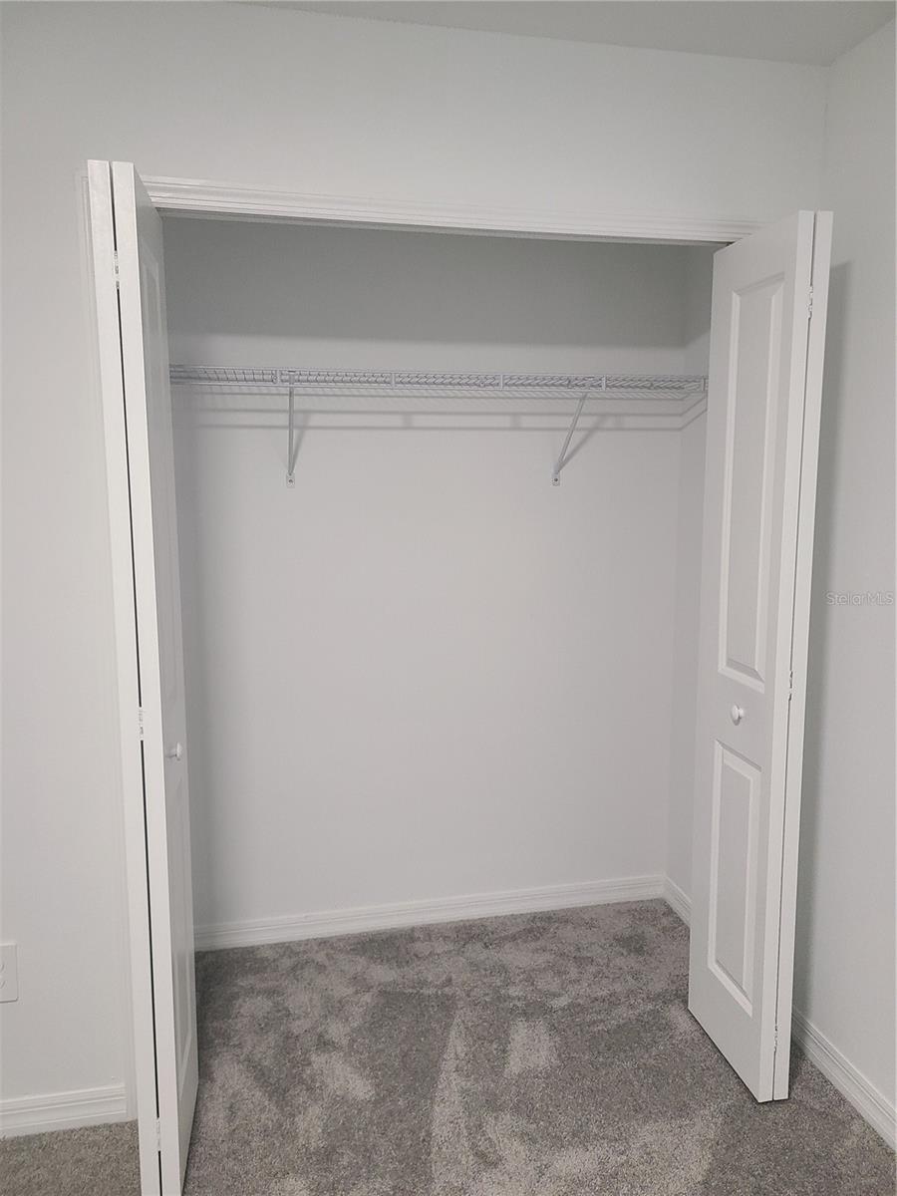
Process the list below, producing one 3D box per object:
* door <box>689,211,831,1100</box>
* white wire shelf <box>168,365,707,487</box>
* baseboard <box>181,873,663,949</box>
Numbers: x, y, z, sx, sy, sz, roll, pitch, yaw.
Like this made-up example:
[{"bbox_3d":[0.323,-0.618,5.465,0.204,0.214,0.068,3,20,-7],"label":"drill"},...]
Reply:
[{"bbox_3d":[0.730,0.171,2.179,0.085,2.007,0.377,-2,8,-10],"label":"door"},{"bbox_3d":[-0.051,-0.487,2.639,1.746,0.318,0.308,-2,8,-12],"label":"white wire shelf"},{"bbox_3d":[-0.079,1.046,2.994,1.746,0.088,0.015,-2,8,-12],"label":"baseboard"}]

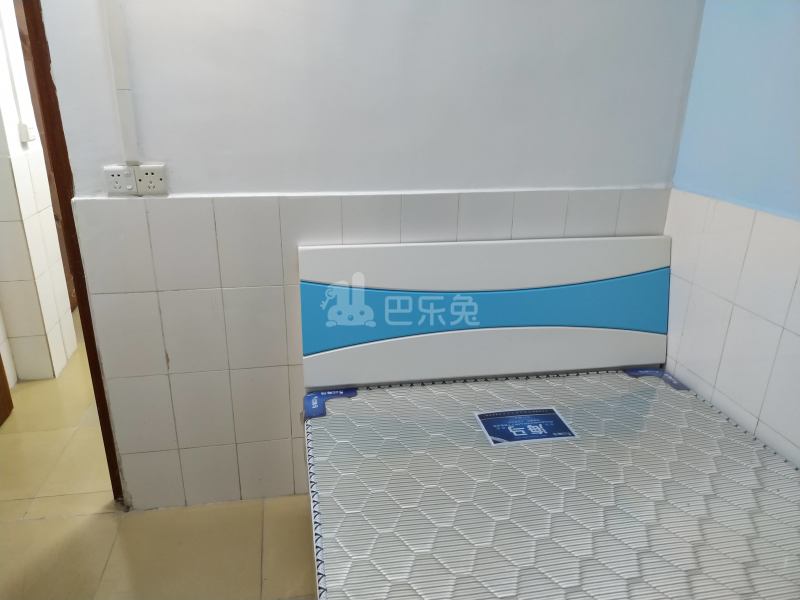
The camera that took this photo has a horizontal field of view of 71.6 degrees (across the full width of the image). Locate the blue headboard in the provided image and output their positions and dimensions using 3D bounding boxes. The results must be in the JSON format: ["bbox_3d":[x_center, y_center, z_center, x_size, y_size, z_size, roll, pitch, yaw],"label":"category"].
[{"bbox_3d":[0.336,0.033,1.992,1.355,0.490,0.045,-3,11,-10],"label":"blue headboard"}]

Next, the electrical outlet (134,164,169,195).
[{"bbox_3d":[-0.758,-0.368,1.697,0.086,0.086,0.028,-3,20,-10],"label":"electrical outlet"}]

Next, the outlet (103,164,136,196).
[{"bbox_3d":[-0.843,-0.363,1.682,0.086,0.086,0.028,-3,20,-10],"label":"outlet"}]

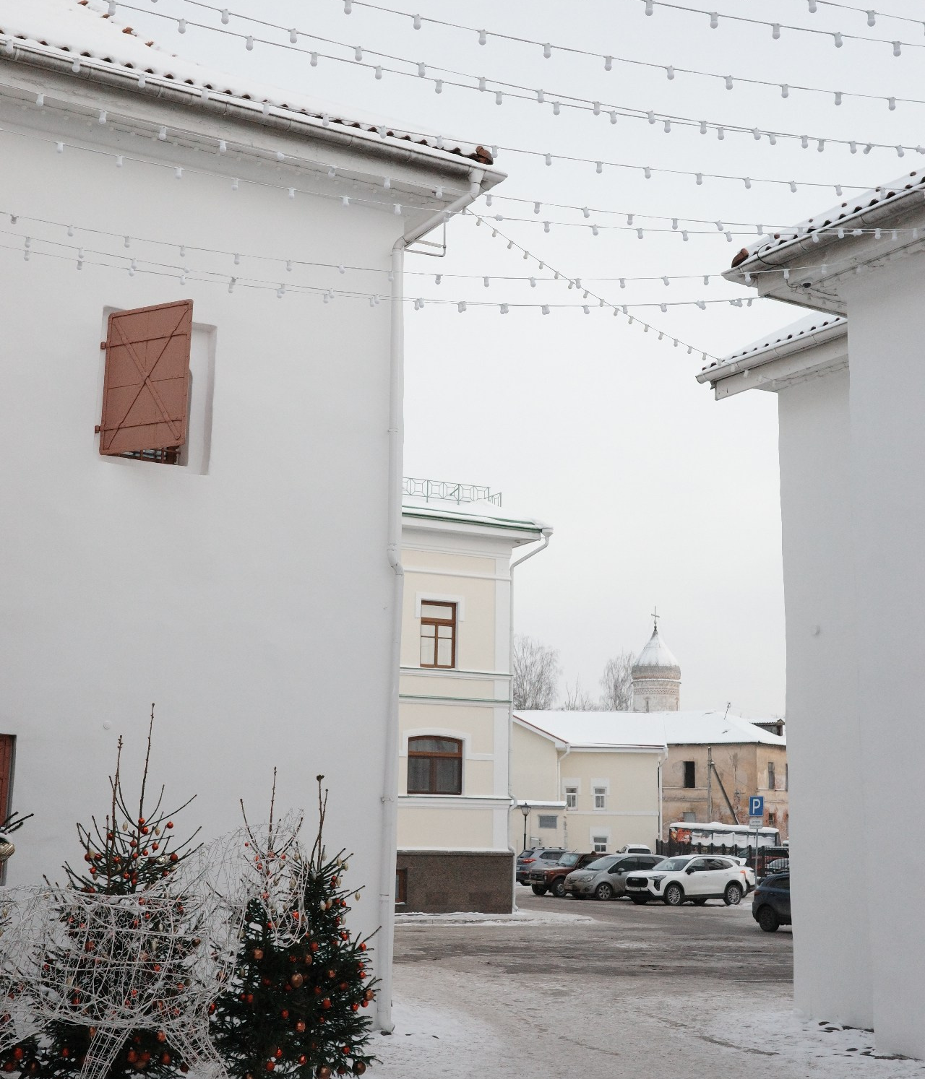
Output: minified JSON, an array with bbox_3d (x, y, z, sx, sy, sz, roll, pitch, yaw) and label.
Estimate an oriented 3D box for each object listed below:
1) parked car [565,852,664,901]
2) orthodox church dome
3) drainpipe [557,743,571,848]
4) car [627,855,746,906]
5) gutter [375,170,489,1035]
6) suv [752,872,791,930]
[{"bbox_3d":[5.730,12.463,57.000,4.290,1.600,1.810,7,-12,-31],"label":"parked car"},{"bbox_3d":[17.955,11.564,143.000,4.529,9.963,4.529,0,-11,7],"label":"orthodox church dome"},{"bbox_3d":[5.919,15.727,90.000,0.720,7.203,0.600,2,-11,-4],"label":"drainpipe"},{"bbox_3d":[7.468,11.420,51.828,4.470,1.620,1.840,8,-13,-35],"label":"car"},{"bbox_3d":[-0.322,0.435,14.809,0.600,8.300,0.870,7,-12,-29],"label":"gutter"},{"bbox_3d":[9.054,8.862,37.756,1.820,1.600,4.400,7,-12,-29],"label":"suv"}]

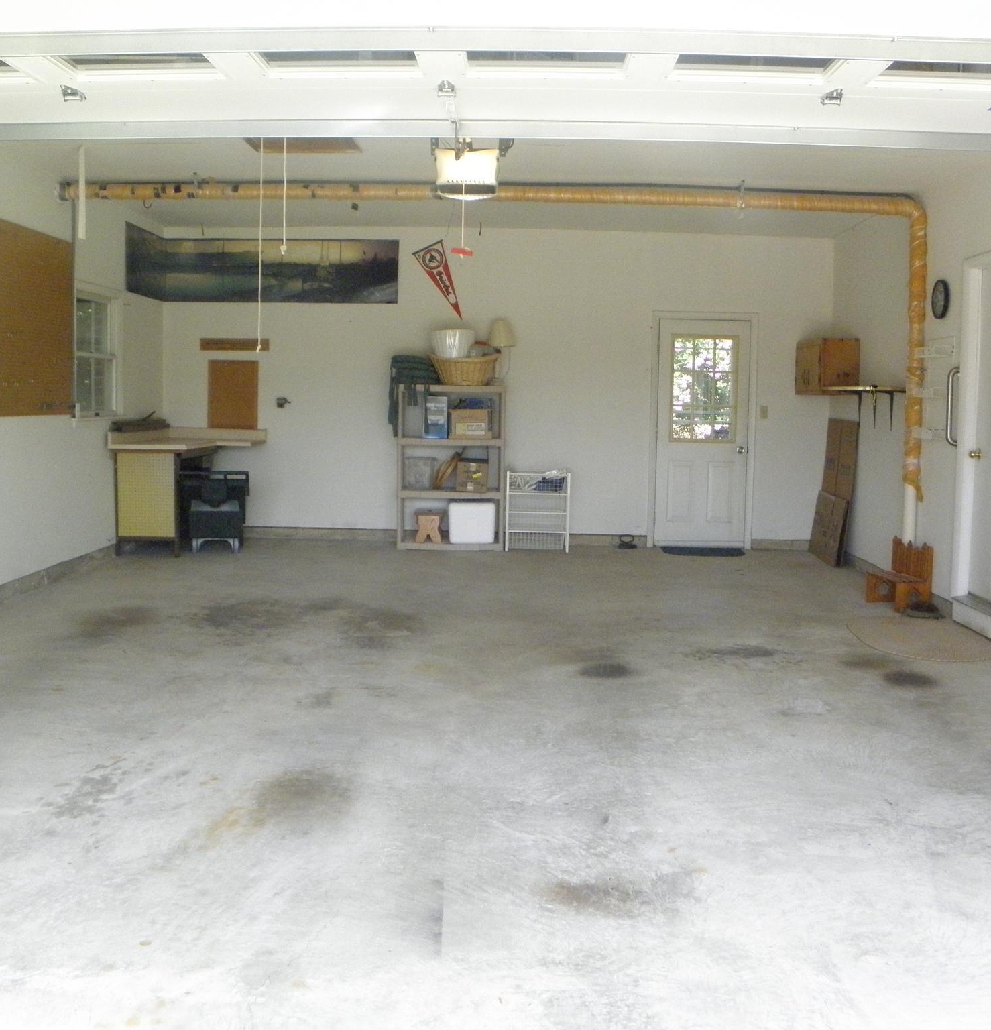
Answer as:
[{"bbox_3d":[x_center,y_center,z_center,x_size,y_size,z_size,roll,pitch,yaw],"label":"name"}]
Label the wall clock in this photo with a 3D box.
[{"bbox_3d":[3.017,-1.462,7.541,0.045,0.265,0.265,1,6,0],"label":"wall clock"}]

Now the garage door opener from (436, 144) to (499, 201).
[{"bbox_3d":[-0.127,-1.519,4.933,0.275,0.190,0.350,1,6,0],"label":"garage door opener"}]

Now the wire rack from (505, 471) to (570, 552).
[{"bbox_3d":[0.373,-0.048,9.913,0.540,0.700,0.450,1,6,0],"label":"wire rack"}]

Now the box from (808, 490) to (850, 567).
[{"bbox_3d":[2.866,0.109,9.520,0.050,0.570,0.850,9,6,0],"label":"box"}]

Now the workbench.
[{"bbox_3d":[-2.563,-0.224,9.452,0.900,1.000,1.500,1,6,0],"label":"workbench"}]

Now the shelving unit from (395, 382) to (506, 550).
[{"bbox_3d":[-0.379,-0.442,9.931,0.915,1.450,0.420,1,6,0],"label":"shelving unit"}]

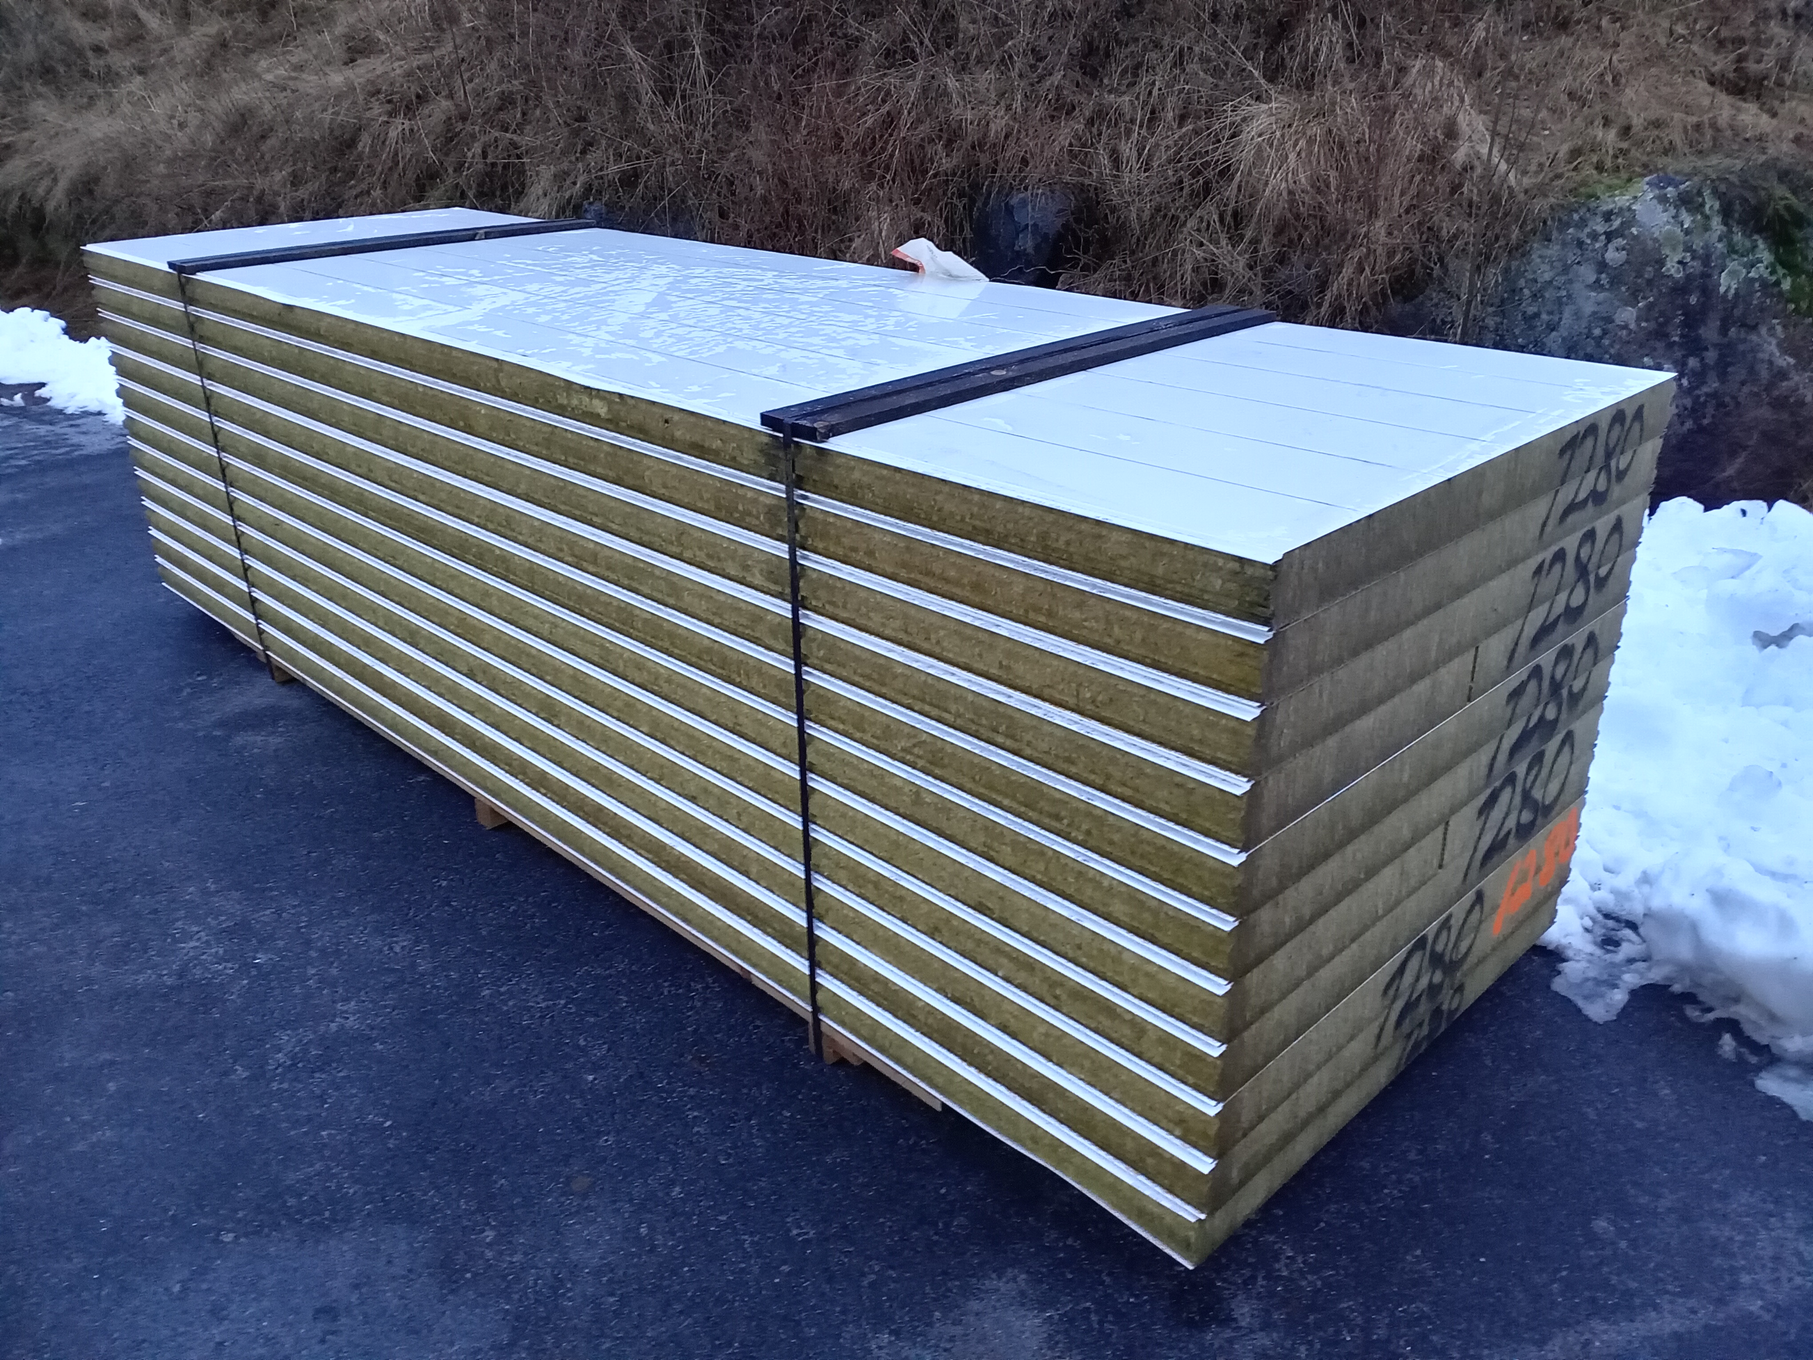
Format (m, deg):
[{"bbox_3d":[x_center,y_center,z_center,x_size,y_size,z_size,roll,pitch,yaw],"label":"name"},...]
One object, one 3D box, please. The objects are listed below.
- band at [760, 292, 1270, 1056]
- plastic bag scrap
[{"bbox_3d":[0.269,-0.039,2.646,1.210,1.150,0.130,-23,33,-40],"label":"band"},{"bbox_3d":[0.068,-0.981,3.297,0.110,0.090,0.270,-23,33,-40],"label":"plastic bag scrap"}]

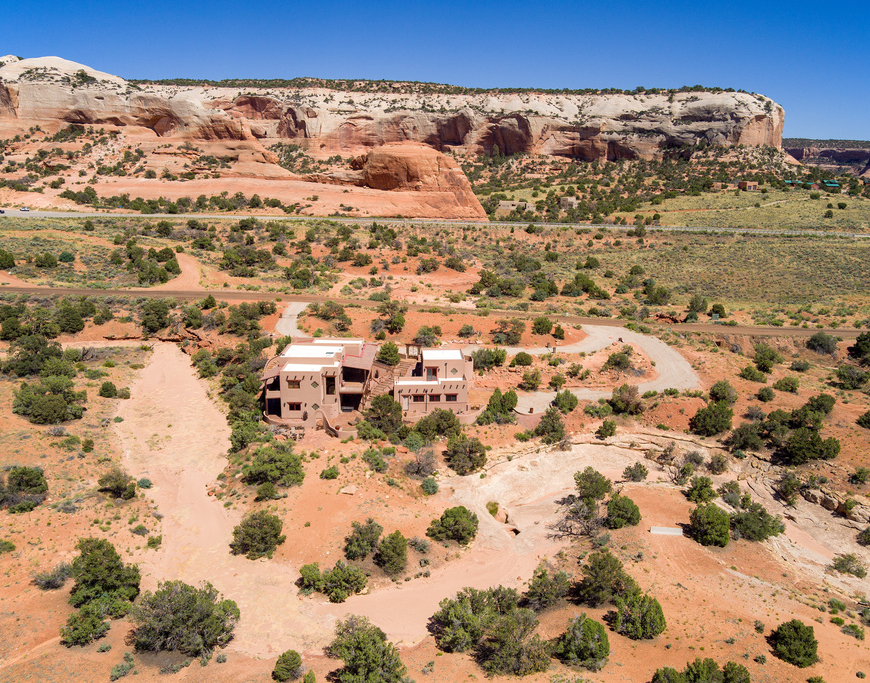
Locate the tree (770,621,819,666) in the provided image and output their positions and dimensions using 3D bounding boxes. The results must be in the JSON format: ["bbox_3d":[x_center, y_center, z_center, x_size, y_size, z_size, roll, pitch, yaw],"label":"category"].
[{"bbox_3d":[27.060,22.730,49.240,3.390,3.290,3.390,0,15,0],"label":"tree"}]

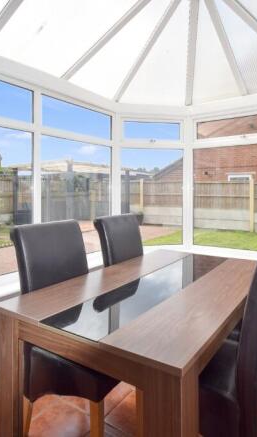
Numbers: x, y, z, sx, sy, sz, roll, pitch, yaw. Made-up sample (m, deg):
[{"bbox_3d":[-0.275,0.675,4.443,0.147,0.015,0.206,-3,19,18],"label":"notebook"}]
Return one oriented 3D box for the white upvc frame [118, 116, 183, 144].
[{"bbox_3d":[0.250,-1.000,3.080,0.750,0.325,0.070,-1,4,-10],"label":"white upvc frame"}]

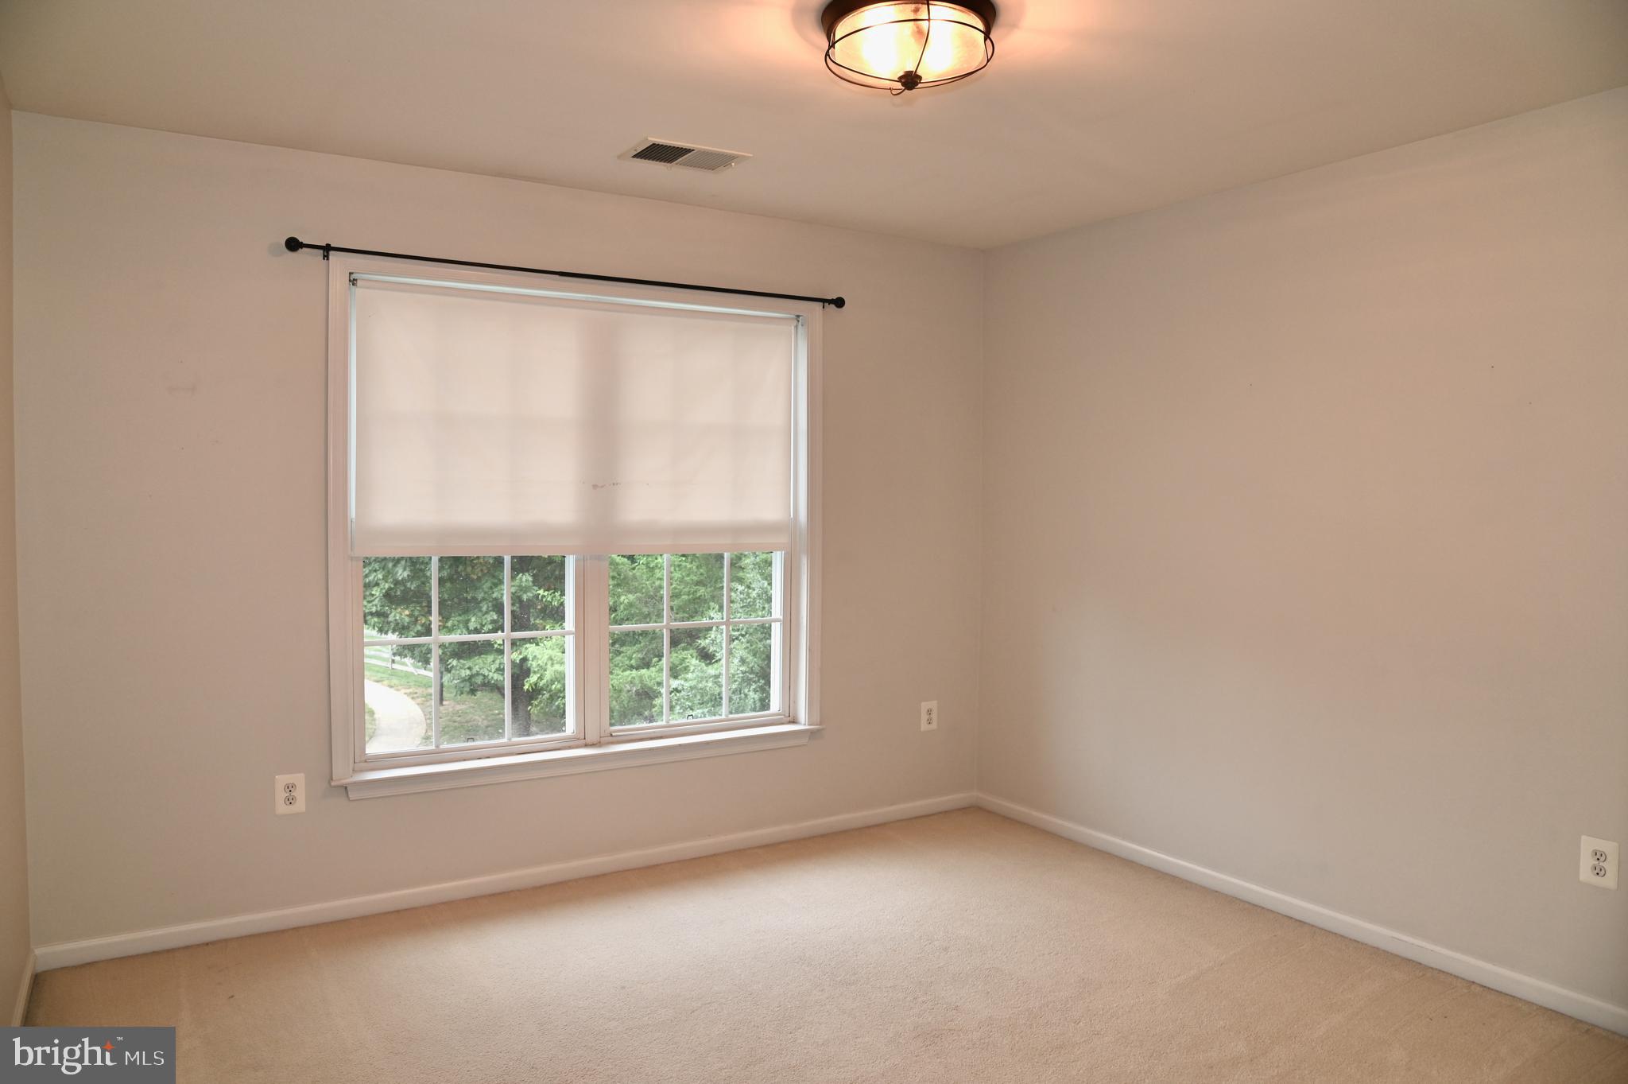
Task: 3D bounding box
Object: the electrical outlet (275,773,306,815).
[{"bbox_3d":[-1.608,0.775,3.333,0.079,0.121,0.010,-1,2,-32],"label":"electrical outlet"}]

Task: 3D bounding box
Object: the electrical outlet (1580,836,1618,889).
[{"bbox_3d":[1.999,0.817,2.761,0.010,0.121,0.081,-1,2,-32],"label":"electrical outlet"}]

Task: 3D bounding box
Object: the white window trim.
[{"bbox_3d":[-0.728,-0.072,3.831,1.810,1.710,0.100,-1,2,-32],"label":"white window trim"}]

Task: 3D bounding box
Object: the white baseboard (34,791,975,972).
[{"bbox_3d":[-0.720,1.156,3.900,3.400,0.073,0.016,-1,2,-32],"label":"white baseboard"}]

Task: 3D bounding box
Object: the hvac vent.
[{"bbox_3d":[-0.401,-1.187,3.332,0.340,0.016,0.230,-1,2,-32],"label":"hvac vent"}]

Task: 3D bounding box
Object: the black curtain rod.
[{"bbox_3d":[-0.731,-0.903,3.760,2.010,0.056,0.085,-1,2,-32],"label":"black curtain rod"}]

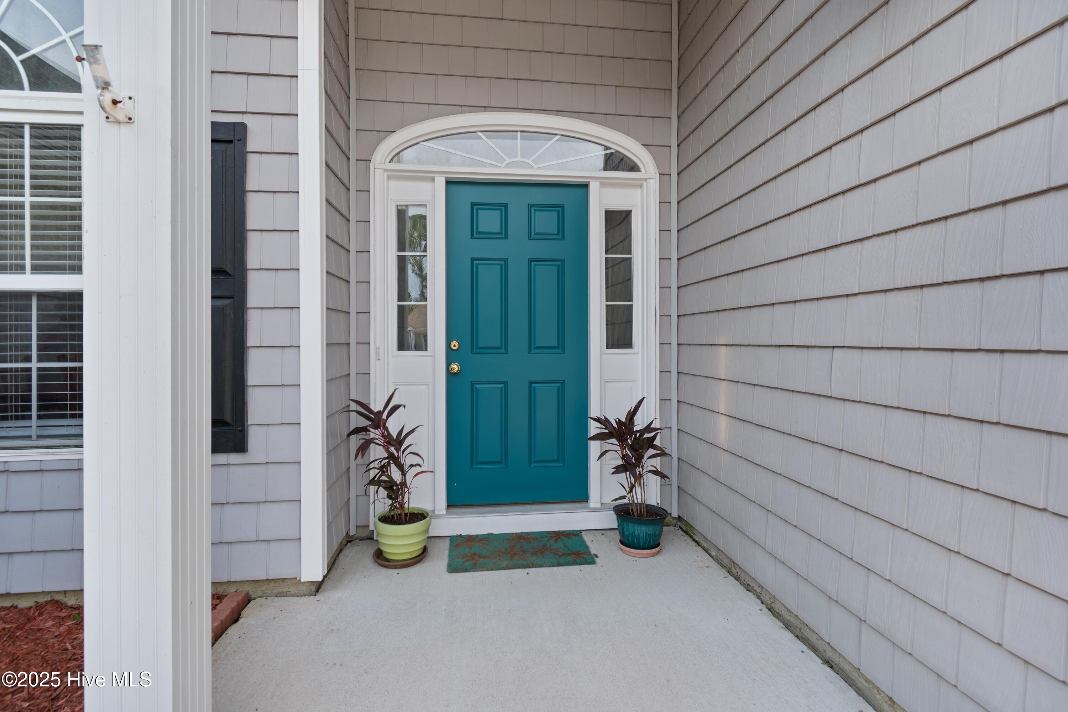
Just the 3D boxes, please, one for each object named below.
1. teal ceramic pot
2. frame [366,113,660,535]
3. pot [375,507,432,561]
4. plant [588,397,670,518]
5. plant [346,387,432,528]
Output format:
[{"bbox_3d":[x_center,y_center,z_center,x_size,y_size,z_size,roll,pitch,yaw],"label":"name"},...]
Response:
[{"bbox_3d":[0.604,0.977,2.680,0.300,0.200,0.300,0,1,0],"label":"teal ceramic pot"},{"bbox_3d":[-0.093,-0.199,2.979,1.789,2.591,0.160,0,1,-7],"label":"frame"},{"bbox_3d":[-0.707,0.962,2.560,0.295,0.205,0.295,0,1,-7],"label":"pot"},{"bbox_3d":[0.537,0.565,2.680,0.440,0.665,0.420,0,1,-7],"label":"plant"},{"bbox_3d":[-0.788,0.530,2.570,0.450,0.700,0.420,0,1,-7],"label":"plant"}]

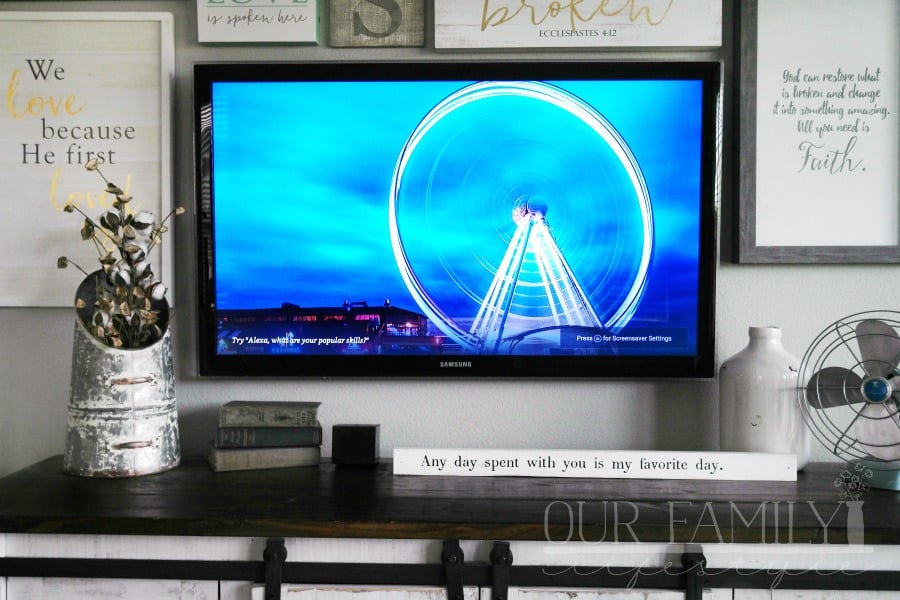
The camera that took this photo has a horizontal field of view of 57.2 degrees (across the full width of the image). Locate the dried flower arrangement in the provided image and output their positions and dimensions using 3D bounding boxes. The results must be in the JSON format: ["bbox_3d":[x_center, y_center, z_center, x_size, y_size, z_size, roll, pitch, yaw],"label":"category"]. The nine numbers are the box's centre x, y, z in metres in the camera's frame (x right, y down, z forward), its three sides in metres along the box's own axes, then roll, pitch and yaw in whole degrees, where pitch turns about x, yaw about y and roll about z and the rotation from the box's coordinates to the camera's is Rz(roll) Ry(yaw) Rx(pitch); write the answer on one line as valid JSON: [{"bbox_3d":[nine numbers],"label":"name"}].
[{"bbox_3d":[-0.645,-0.074,1.619,0.240,0.400,0.200,0,2,-10],"label":"dried flower arrangement"}]

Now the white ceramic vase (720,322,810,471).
[{"bbox_3d":[0.613,0.191,1.613,0.167,0.280,0.167,0,1,2],"label":"white ceramic vase"}]

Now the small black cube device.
[{"bbox_3d":[-0.191,0.291,1.687,0.086,0.077,0.084,0,1,1],"label":"small black cube device"}]

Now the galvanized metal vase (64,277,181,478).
[{"bbox_3d":[-0.648,0.137,1.634,0.211,0.388,0.211,-1,2,-32],"label":"galvanized metal vase"}]

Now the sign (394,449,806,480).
[{"bbox_3d":[0.268,0.309,1.554,0.748,0.047,0.020,0,1,4],"label":"sign"}]

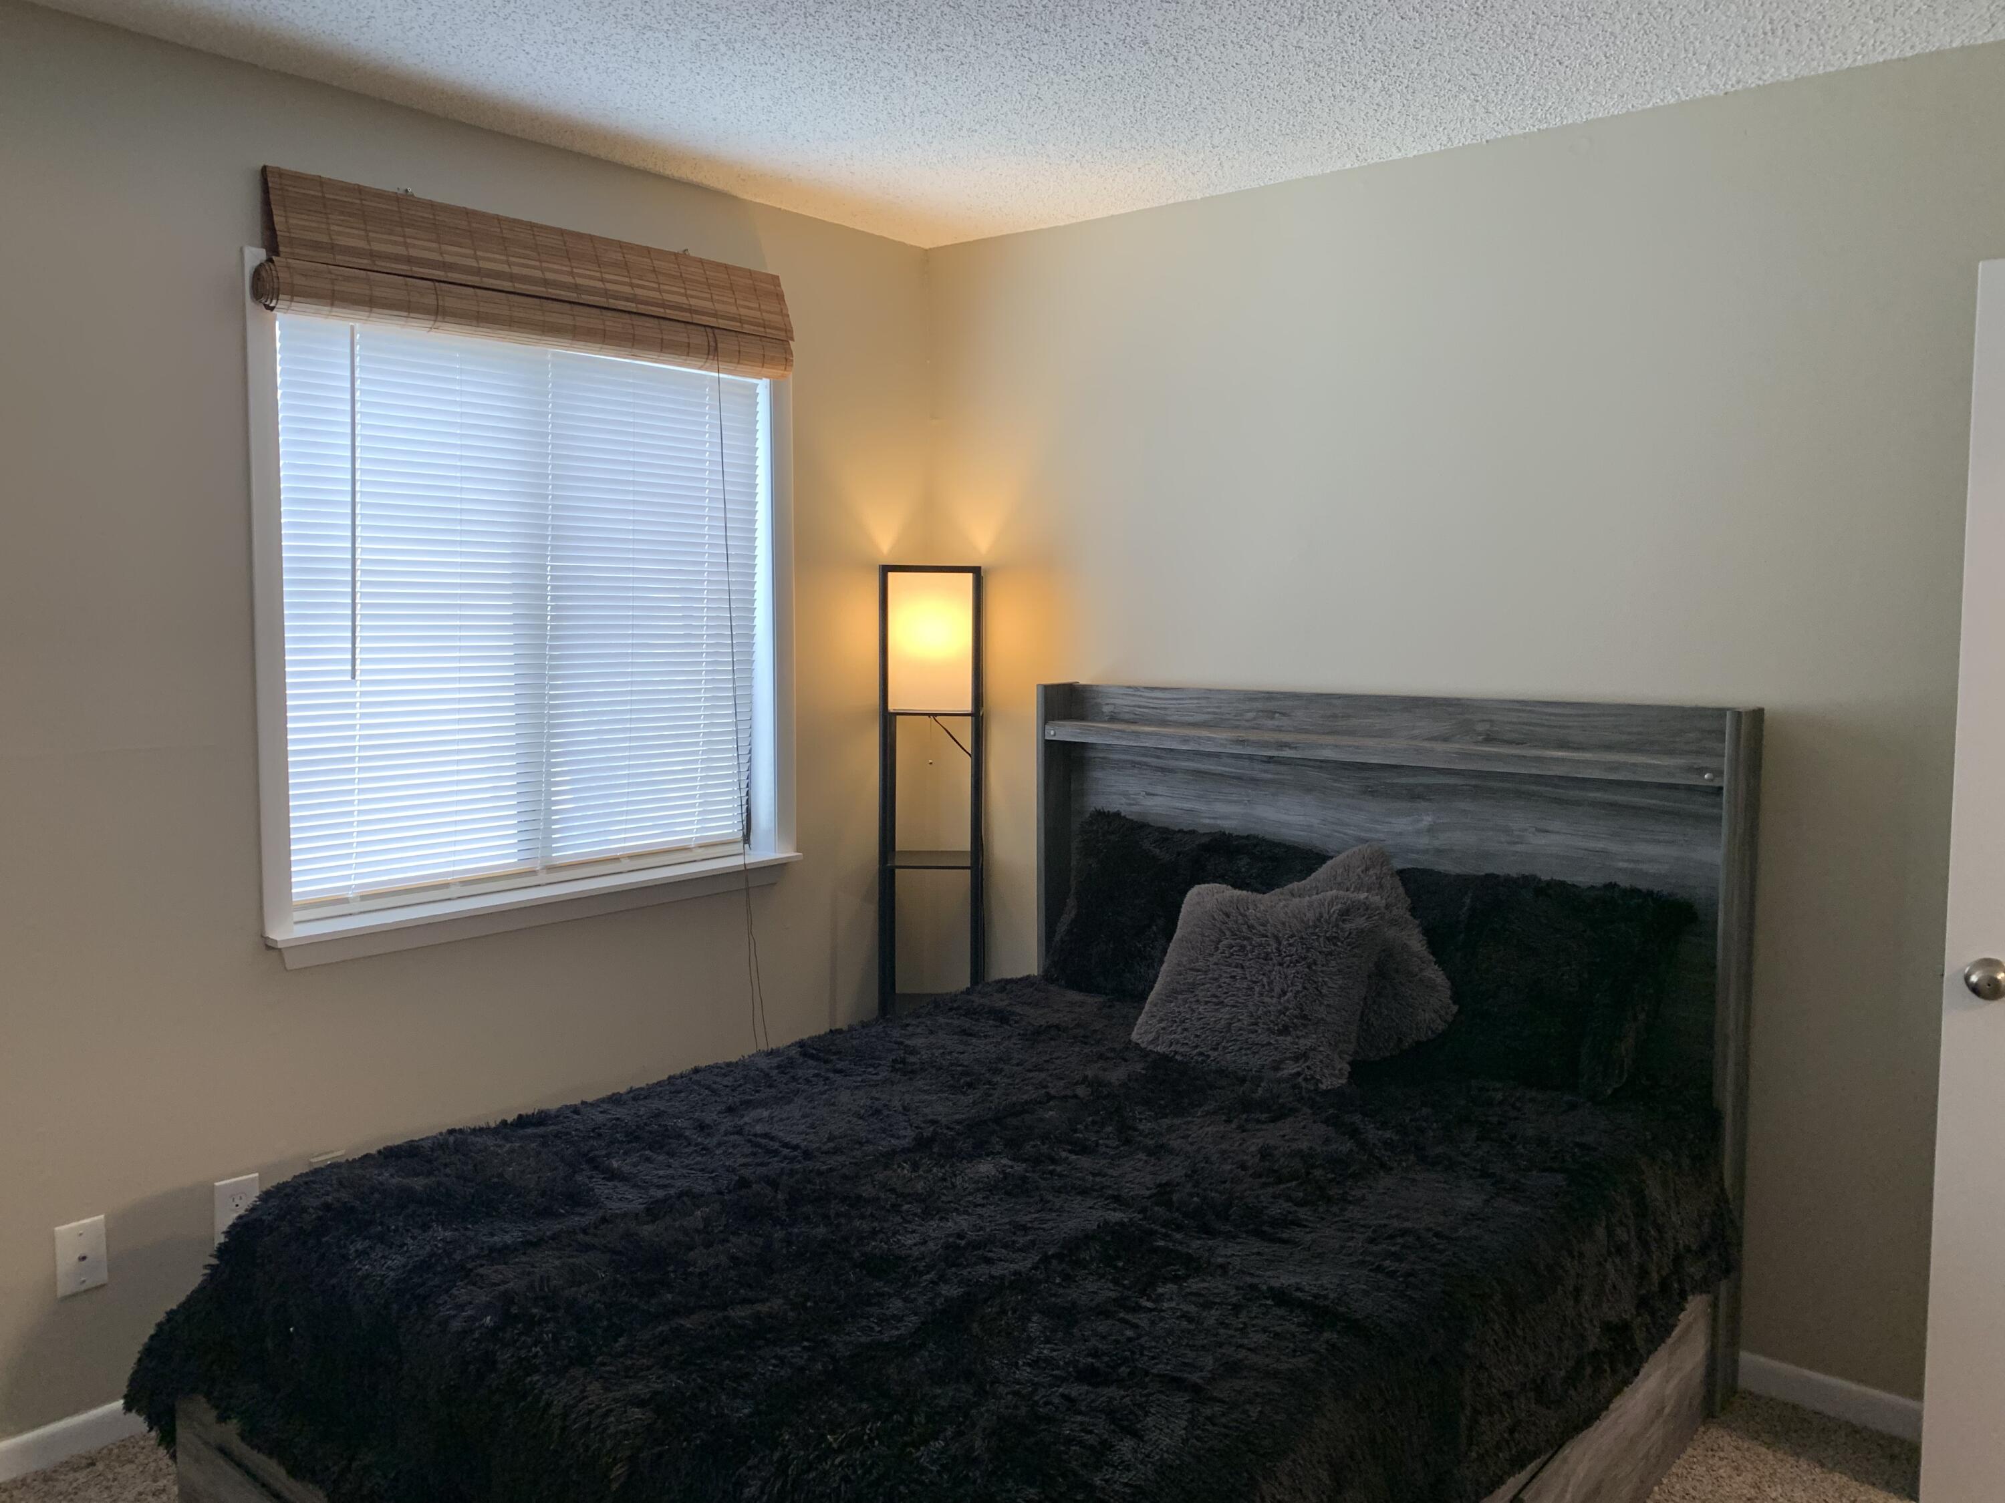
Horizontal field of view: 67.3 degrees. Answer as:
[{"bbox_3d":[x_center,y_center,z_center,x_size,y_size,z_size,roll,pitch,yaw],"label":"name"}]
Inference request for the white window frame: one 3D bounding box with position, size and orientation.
[{"bbox_3d":[-0.945,-0.285,3.245,0.105,1.306,1.324,4,7,39],"label":"white window frame"}]

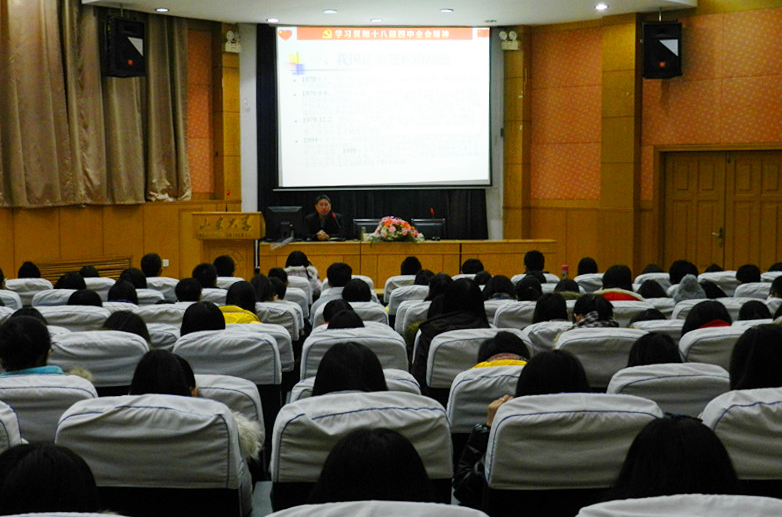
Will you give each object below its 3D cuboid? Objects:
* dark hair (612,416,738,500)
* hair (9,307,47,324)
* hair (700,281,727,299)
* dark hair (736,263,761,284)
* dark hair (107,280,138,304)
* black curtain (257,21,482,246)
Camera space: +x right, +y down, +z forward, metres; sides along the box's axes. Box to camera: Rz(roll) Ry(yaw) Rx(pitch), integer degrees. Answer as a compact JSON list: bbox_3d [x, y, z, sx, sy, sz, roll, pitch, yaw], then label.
[{"bbox_3d":[0.542,0.426,1.984,0.235,0.250,0.230,0,2,-3],"label":"dark hair"},{"bbox_3d":[-2.017,0.406,5.810,0.200,0.250,0.220,0,5,-2],"label":"hair"},{"bbox_3d":[2.294,0.271,7.469,0.220,0.220,0.210,0,4,-3],"label":"hair"},{"bbox_3d":[2.886,0.149,8.398,0.195,0.210,0.210,0,4,-3],"label":"dark hair"},{"bbox_3d":[-1.869,0.260,7.254,0.205,0.220,0.210,0,2,2],"label":"dark hair"},{"bbox_3d":[-0.223,-1.275,12.500,2.750,3.050,0.200,-1,5,-3],"label":"black curtain"}]

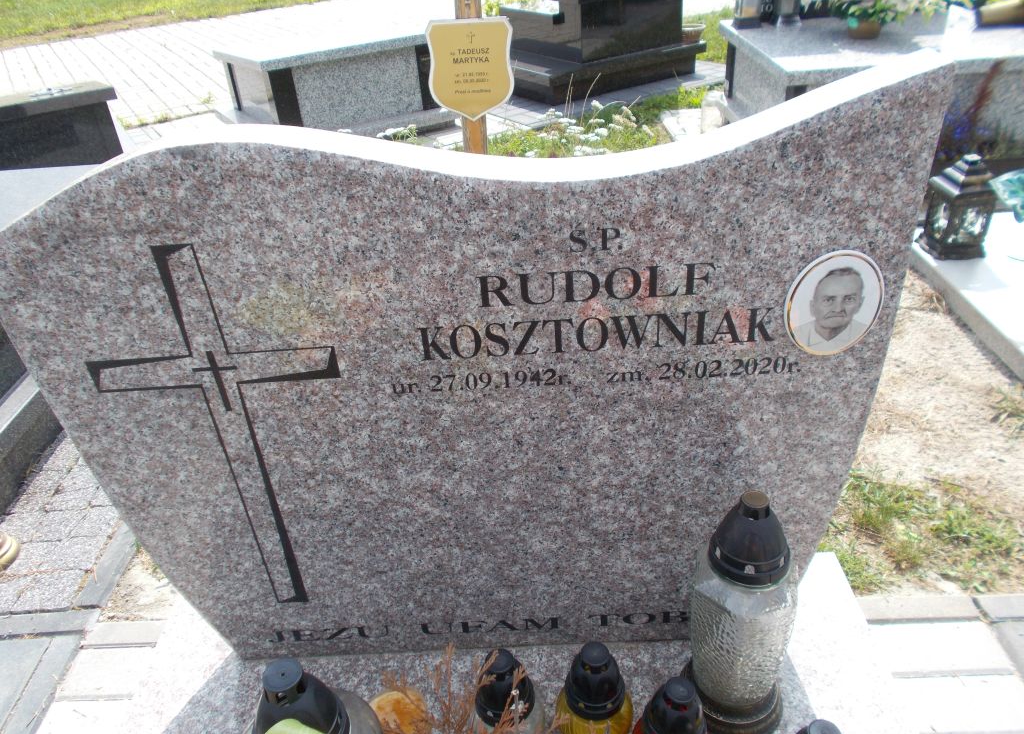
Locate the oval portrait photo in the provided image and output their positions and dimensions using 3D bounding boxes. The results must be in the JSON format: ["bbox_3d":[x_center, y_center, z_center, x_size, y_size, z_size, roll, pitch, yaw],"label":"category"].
[{"bbox_3d":[0.323,-0.058,0.769,0.098,0.125,0.014,-3,33,2],"label":"oval portrait photo"}]

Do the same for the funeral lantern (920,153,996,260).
[{"bbox_3d":[1.372,-0.496,2.348,0.142,0.296,0.142,-3,33,2],"label":"funeral lantern"}]

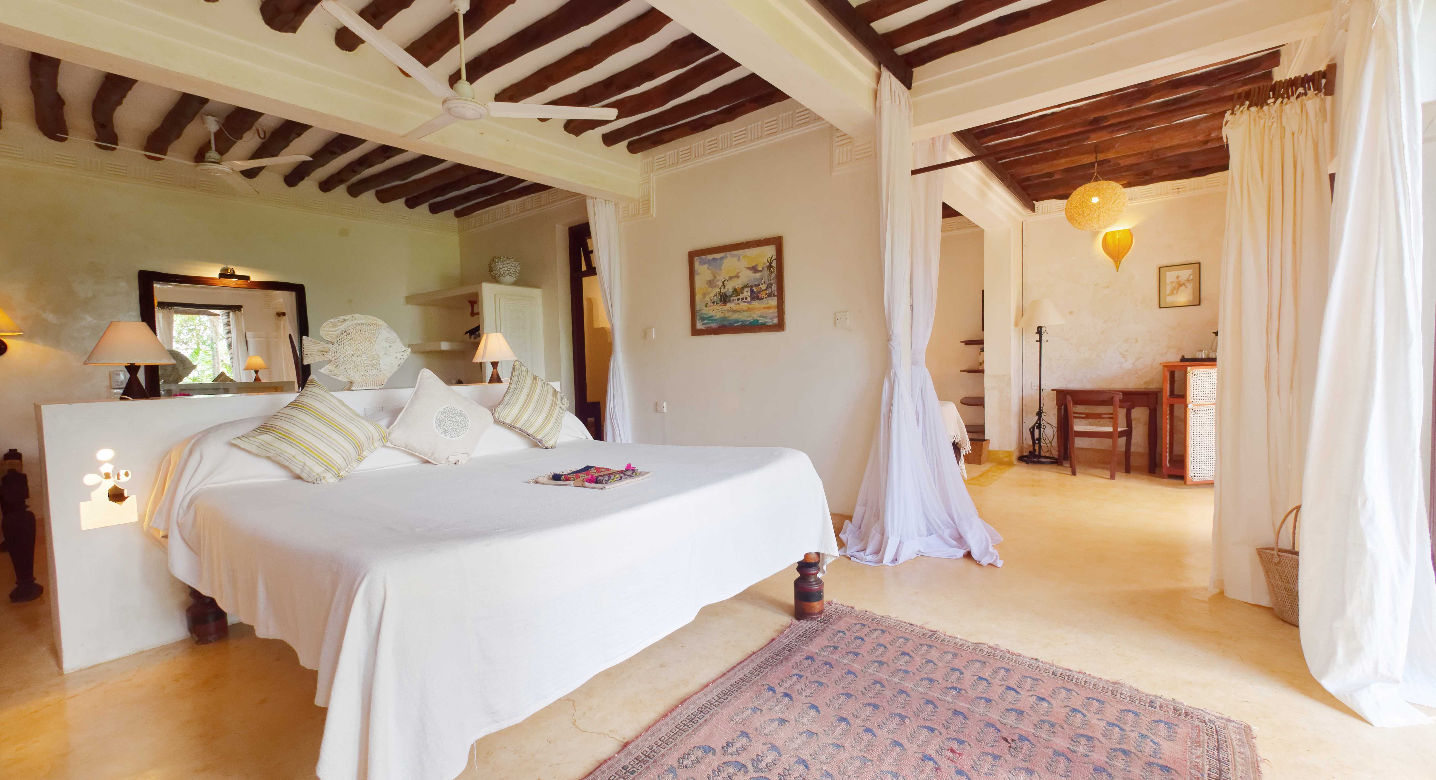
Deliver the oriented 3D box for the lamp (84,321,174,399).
[{"bbox_3d":[-2.683,-0.136,2.660,0.296,0.354,0.296,1,4,38],"label":"lamp"}]

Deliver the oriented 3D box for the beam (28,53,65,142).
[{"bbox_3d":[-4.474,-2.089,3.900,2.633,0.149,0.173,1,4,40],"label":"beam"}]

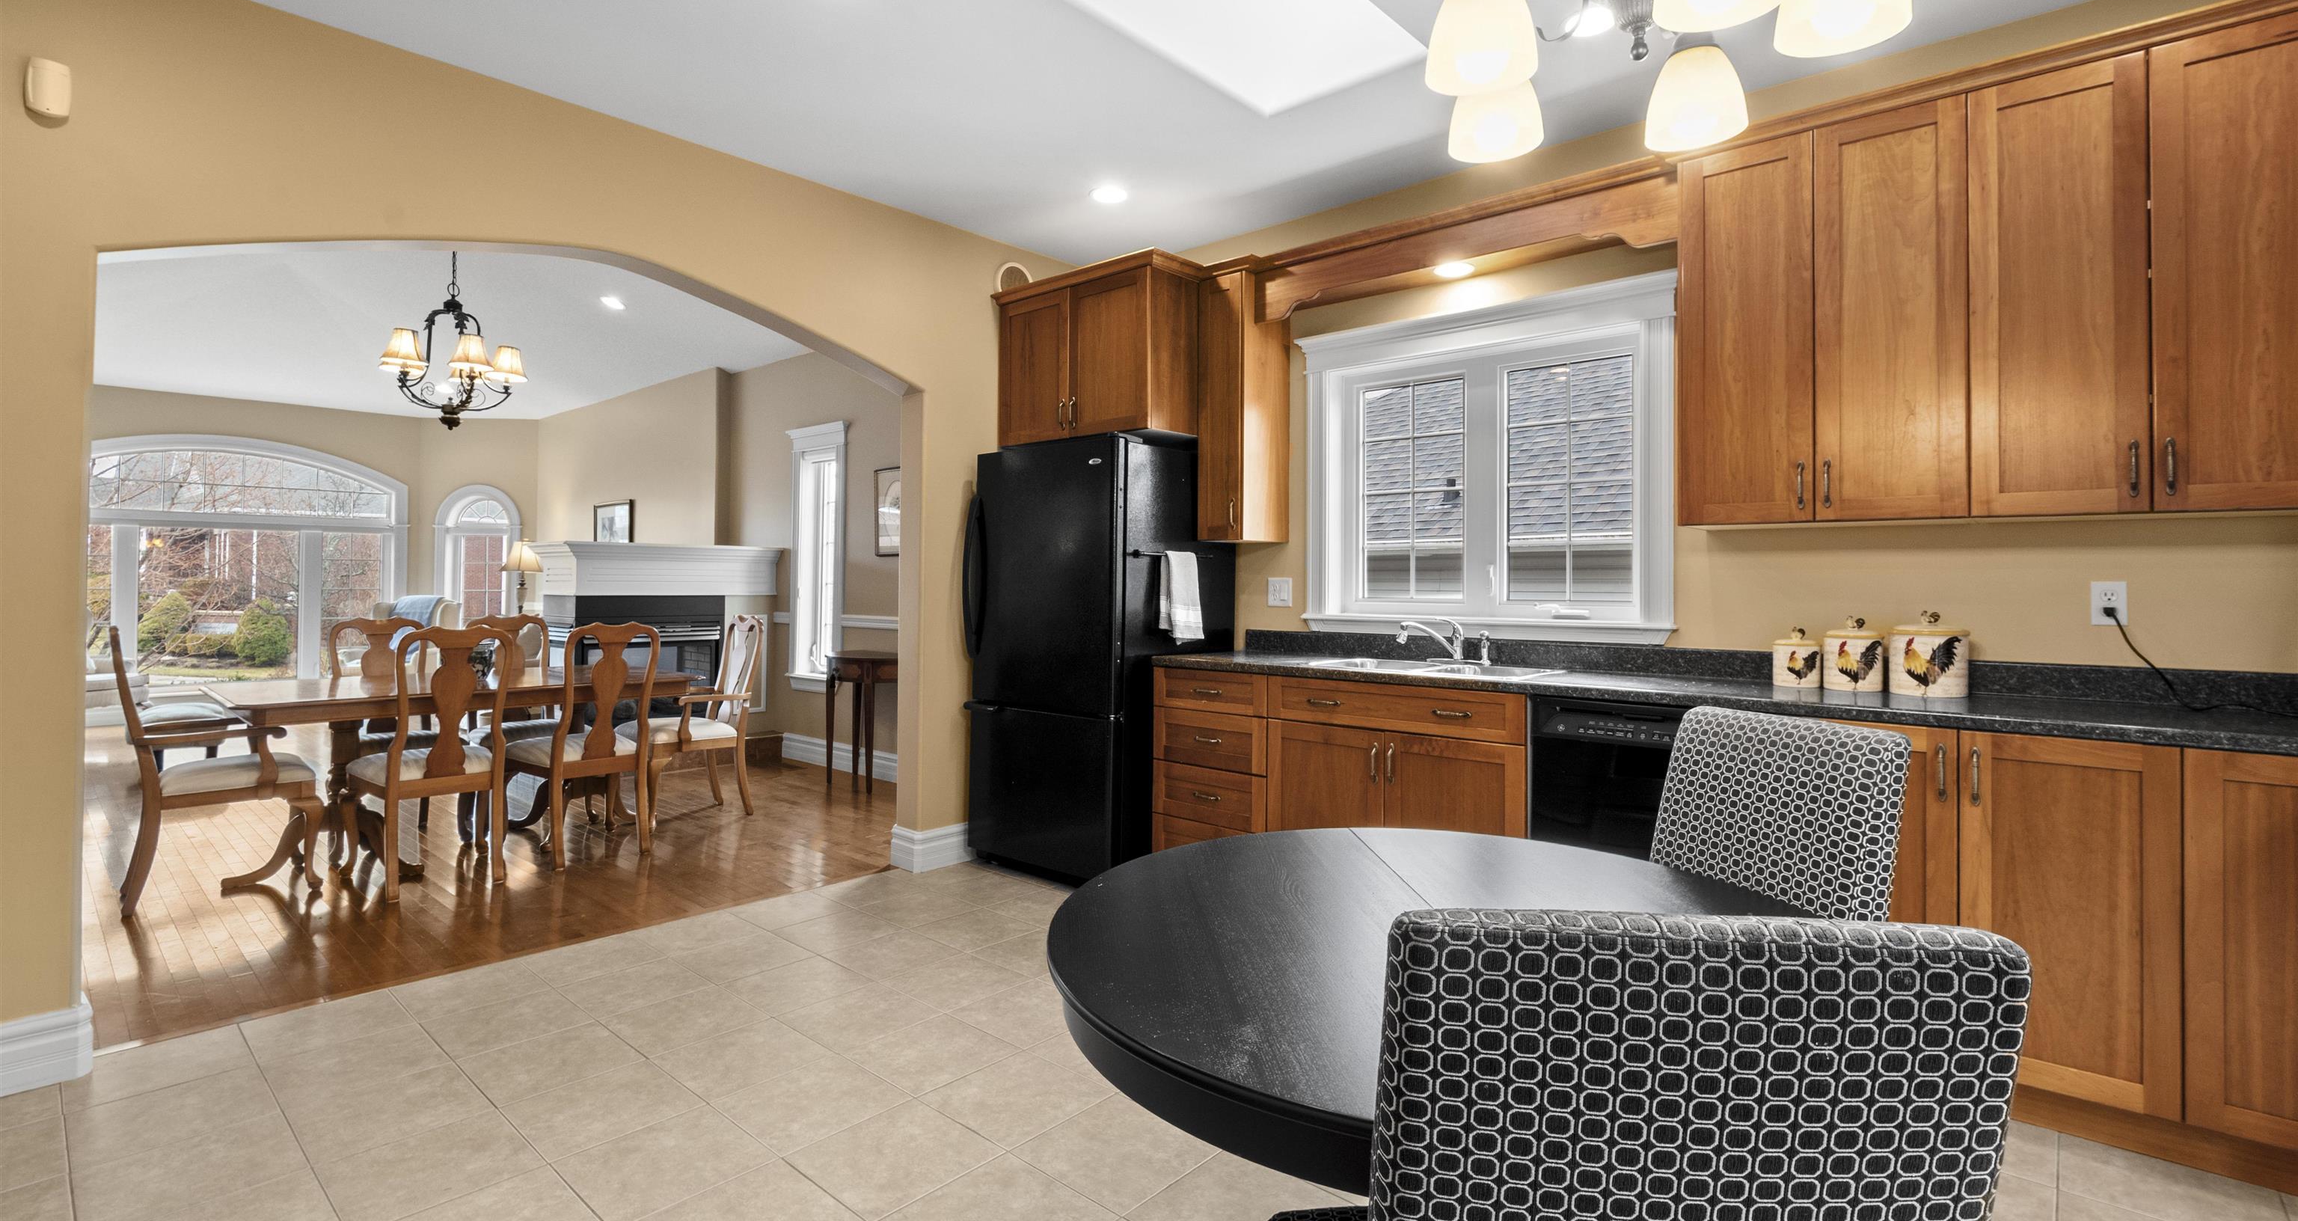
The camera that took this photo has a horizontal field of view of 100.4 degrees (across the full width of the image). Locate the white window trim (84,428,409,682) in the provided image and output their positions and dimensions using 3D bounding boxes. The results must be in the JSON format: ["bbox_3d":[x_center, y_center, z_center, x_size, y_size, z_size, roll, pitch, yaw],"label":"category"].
[{"bbox_3d":[-7.775,-0.395,8.110,2.430,2.138,0.130,-1,2,-45],"label":"white window trim"}]

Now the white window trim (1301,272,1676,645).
[{"bbox_3d":[1.135,-0.492,3.474,1.394,1.181,0.110,2,2,40],"label":"white window trim"}]

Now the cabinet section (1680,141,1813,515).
[{"bbox_3d":[1.785,-0.774,2.826,0.326,1.062,0.330,0,0,41],"label":"cabinet section"}]

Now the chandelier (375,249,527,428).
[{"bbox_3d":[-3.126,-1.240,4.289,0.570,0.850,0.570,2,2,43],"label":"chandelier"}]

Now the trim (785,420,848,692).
[{"bbox_3d":[-2.180,-0.343,6.300,0.680,1.720,0.110,2,2,40],"label":"trim"}]

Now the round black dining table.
[{"bbox_3d":[0.409,0.800,1.308,1.085,0.742,1.085,2,2,40],"label":"round black dining table"}]

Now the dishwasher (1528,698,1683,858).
[{"bbox_3d":[1.538,0.710,2.824,0.610,0.860,0.600,2,2,41],"label":"dishwasher"}]

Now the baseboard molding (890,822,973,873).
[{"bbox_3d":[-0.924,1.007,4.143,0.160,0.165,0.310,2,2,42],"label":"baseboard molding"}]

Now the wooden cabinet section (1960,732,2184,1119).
[{"bbox_3d":[2.165,0.664,2.287,0.352,0.766,0.590,0,0,41],"label":"wooden cabinet section"}]

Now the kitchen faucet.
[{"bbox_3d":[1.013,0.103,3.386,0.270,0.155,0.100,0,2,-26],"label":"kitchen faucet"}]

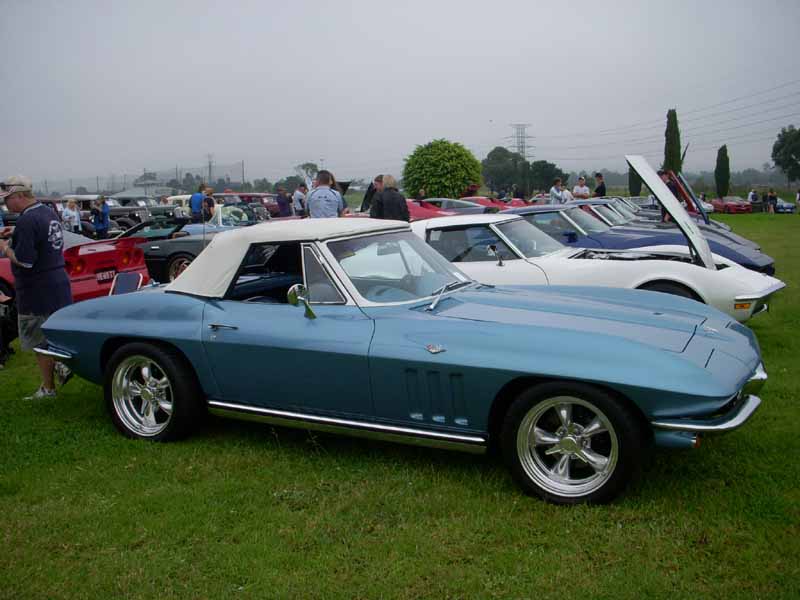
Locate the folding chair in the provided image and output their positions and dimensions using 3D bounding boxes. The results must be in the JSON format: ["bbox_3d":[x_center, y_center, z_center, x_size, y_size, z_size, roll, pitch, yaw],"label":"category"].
[{"bbox_3d":[-2.914,0.116,9.022,0.560,0.800,0.500,2,8,21],"label":"folding chair"}]

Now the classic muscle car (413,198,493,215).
[{"bbox_3d":[0.853,-2.233,24.579,4.500,1.190,1.800,3,8,24],"label":"classic muscle car"}]

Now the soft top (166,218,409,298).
[{"bbox_3d":[-0.692,-0.299,5.545,1.280,0.430,1.300,3,8,24],"label":"soft top"}]

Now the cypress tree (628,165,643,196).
[{"bbox_3d":[20.128,-9.950,75.233,1.150,3.700,1.150,0,7,0],"label":"cypress tree"}]

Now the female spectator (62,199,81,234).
[{"bbox_3d":[-8.339,-1.774,22.407,0.500,1.620,0.360,1,8,9],"label":"female spectator"}]

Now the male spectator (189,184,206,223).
[{"bbox_3d":[-5.525,-2.288,24.108,0.500,1.750,0.360,4,8,30],"label":"male spectator"}]

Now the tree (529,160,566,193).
[{"bbox_3d":[23.523,-19.116,140.416,6.200,6.300,6.000,0,8,0],"label":"tree"}]

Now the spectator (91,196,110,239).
[{"bbox_3d":[-8.137,-1.975,24.108,0.420,1.720,0.500,-1,7,-6],"label":"spectator"}]

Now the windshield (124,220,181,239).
[{"bbox_3d":[-3.833,-1.076,13.600,0.550,0.340,1.350,3,8,24],"label":"windshield"}]

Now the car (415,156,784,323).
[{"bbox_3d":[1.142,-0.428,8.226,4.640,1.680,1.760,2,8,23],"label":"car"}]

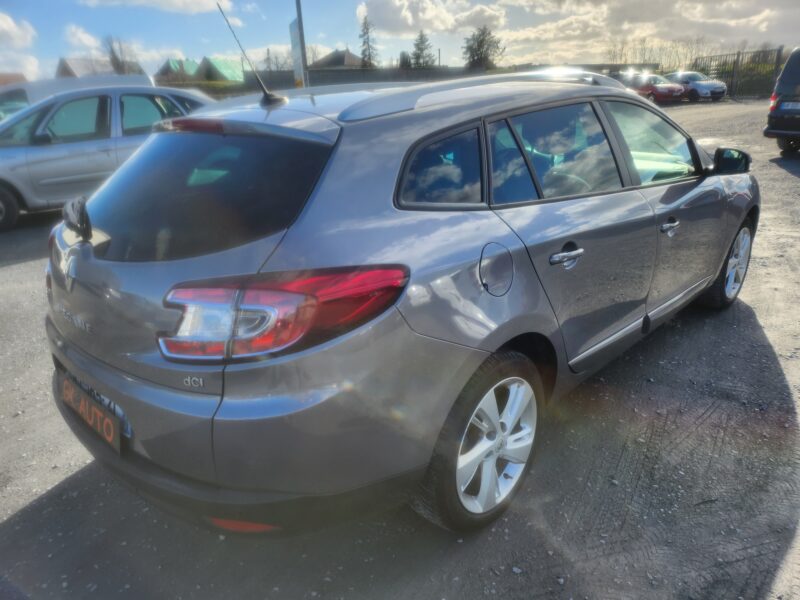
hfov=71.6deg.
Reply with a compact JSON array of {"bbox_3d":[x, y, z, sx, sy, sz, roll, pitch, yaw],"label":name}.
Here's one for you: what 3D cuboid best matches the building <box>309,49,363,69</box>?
[{"bbox_3d":[-8.045,-30.354,75.000,9.000,6.300,8.500,9,23,27],"label":"building"}]

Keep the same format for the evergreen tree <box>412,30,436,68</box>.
[{"bbox_3d":[3.118,-29.418,69.081,3.300,7.265,3.300,-2,21,0],"label":"evergreen tree"}]

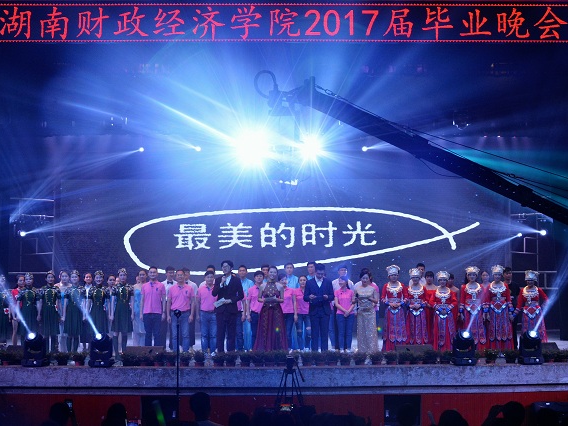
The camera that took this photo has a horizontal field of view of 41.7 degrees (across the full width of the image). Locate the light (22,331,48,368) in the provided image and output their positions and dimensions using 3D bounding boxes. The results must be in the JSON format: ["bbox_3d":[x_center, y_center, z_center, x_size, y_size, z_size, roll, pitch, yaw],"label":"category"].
[{"bbox_3d":[-4.438,2.438,13.300,0.420,0.600,0.400,0,-3,8],"label":"light"}]

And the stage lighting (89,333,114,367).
[{"bbox_3d":[-3.162,2.371,12.930,0.446,0.580,0.400,-1,-4,9],"label":"stage lighting"}]

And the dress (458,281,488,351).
[{"bbox_3d":[3.678,2.046,14.559,0.546,1.374,0.400,0,-5,5],"label":"dress"}]

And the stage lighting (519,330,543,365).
[{"bbox_3d":[4.363,2.364,13.174,0.410,0.573,0.340,1,-5,-10],"label":"stage lighting"}]

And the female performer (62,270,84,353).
[{"bbox_3d":[-3.931,1.906,14.000,0.440,1.660,0.330,0,-3,-4],"label":"female performer"}]

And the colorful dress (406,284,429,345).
[{"bbox_3d":[2.598,2.032,14.403,0.457,1.317,0.360,0,-3,0],"label":"colorful dress"}]

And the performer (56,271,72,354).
[{"bbox_3d":[-4.532,1.999,15.307,0.440,1.613,0.320,0,-3,-2],"label":"performer"}]

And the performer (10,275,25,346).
[{"bbox_3d":[-5.501,2.079,15.577,0.418,1.543,0.270,1,-5,-8],"label":"performer"}]

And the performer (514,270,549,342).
[{"bbox_3d":[4.801,1.932,14.409,0.651,1.638,0.400,0,-4,5],"label":"performer"}]

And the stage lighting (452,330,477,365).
[{"bbox_3d":[3.267,2.424,13.450,0.420,0.610,0.400,0,-3,-8],"label":"stage lighting"}]

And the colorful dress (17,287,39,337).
[{"bbox_3d":[-5.023,1.927,14.610,0.453,0.991,0.320,0,-3,-3],"label":"colorful dress"}]

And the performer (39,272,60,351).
[{"bbox_3d":[-4.565,1.941,14.509,0.450,1.630,0.320,0,-3,-2],"label":"performer"}]

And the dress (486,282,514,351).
[{"bbox_3d":[4.241,2.054,14.600,0.530,1.380,0.400,0,-3,4],"label":"dress"}]

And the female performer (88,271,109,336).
[{"bbox_3d":[-3.422,1.885,13.823,0.430,1.636,0.320,0,-5,-5],"label":"female performer"}]

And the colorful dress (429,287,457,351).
[{"bbox_3d":[3.083,2.060,14.400,0.530,1.330,0.400,0,-3,0],"label":"colorful dress"}]

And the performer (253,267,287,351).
[{"bbox_3d":[-0.253,1.899,14.500,0.660,1.710,0.480,0,-3,0],"label":"performer"}]

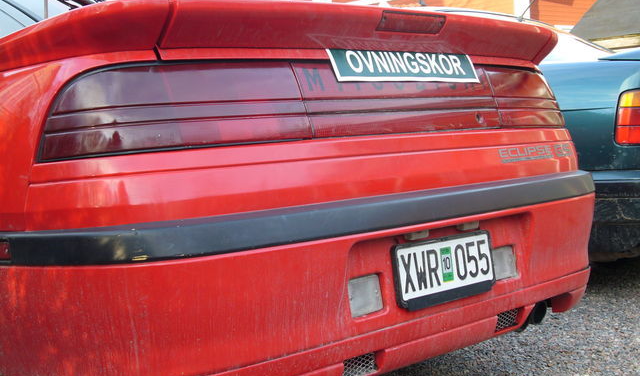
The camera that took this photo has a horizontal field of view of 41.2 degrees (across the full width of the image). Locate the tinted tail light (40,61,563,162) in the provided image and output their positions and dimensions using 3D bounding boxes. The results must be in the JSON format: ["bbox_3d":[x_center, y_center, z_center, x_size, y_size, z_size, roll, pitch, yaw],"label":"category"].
[{"bbox_3d":[0.158,-0.192,1.923,1.550,0.190,0.210,-6,7,-41],"label":"tinted tail light"}]

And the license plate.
[{"bbox_3d":[0.277,0.174,1.830,0.312,0.128,0.020,-6,-2,-41],"label":"license plate"}]

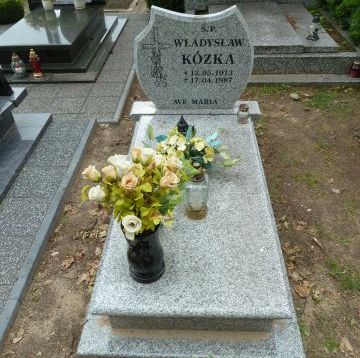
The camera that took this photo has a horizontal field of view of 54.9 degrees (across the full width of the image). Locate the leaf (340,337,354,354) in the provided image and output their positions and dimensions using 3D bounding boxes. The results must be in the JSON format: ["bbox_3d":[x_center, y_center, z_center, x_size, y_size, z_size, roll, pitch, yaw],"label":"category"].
[{"bbox_3d":[0.684,0.680,1.416,0.048,0.018,0.070,-14,42,-13],"label":"leaf"}]

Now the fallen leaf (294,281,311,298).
[{"bbox_3d":[0.566,0.511,1.603,0.073,0.020,0.080,0,41,3],"label":"fallen leaf"}]

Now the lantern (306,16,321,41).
[{"bbox_3d":[1.214,-1.377,3.157,0.100,0.200,0.100,0,41,3],"label":"lantern"}]

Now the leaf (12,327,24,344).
[{"bbox_3d":[-0.692,0.673,1.486,0.048,0.020,0.072,11,42,15],"label":"leaf"}]

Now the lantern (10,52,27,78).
[{"bbox_3d":[-1.581,-1.099,3.323,0.115,0.230,0.115,0,41,3],"label":"lantern"}]

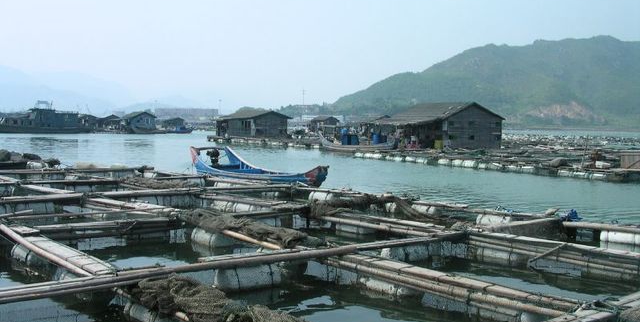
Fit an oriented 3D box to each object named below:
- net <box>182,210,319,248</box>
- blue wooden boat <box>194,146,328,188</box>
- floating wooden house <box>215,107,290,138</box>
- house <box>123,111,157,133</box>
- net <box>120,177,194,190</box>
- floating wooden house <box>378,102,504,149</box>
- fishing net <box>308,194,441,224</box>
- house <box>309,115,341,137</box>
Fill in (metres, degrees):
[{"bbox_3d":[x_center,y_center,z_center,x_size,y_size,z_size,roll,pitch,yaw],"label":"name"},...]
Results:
[{"bbox_3d":[-1.211,1.010,11.367,0.600,0.300,3.500,-2,4,-44],"label":"net"},{"bbox_3d":[-2.352,0.196,25.644,6.800,1.450,1.700,3,4,40],"label":"blue wooden boat"},{"bbox_3d":[-8.340,-4.769,86.970,5.800,3.500,8.400,-2,4,-38],"label":"floating wooden house"},{"bbox_3d":[-37.473,-8.072,143.608,5.500,3.900,6.000,-1,3,-22],"label":"house"},{"bbox_3d":[-4.657,0.615,19.559,0.600,0.280,3.100,-2,4,-44],"label":"net"},{"bbox_3d":[9.164,-2.657,52.218,6.000,3.500,7.600,-1,3,-30],"label":"floating wooden house"},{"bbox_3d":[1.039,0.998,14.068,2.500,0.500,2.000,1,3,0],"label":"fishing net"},{"bbox_3d":[0.844,-5.417,105.630,3.700,3.300,4.200,-1,3,-33],"label":"house"}]

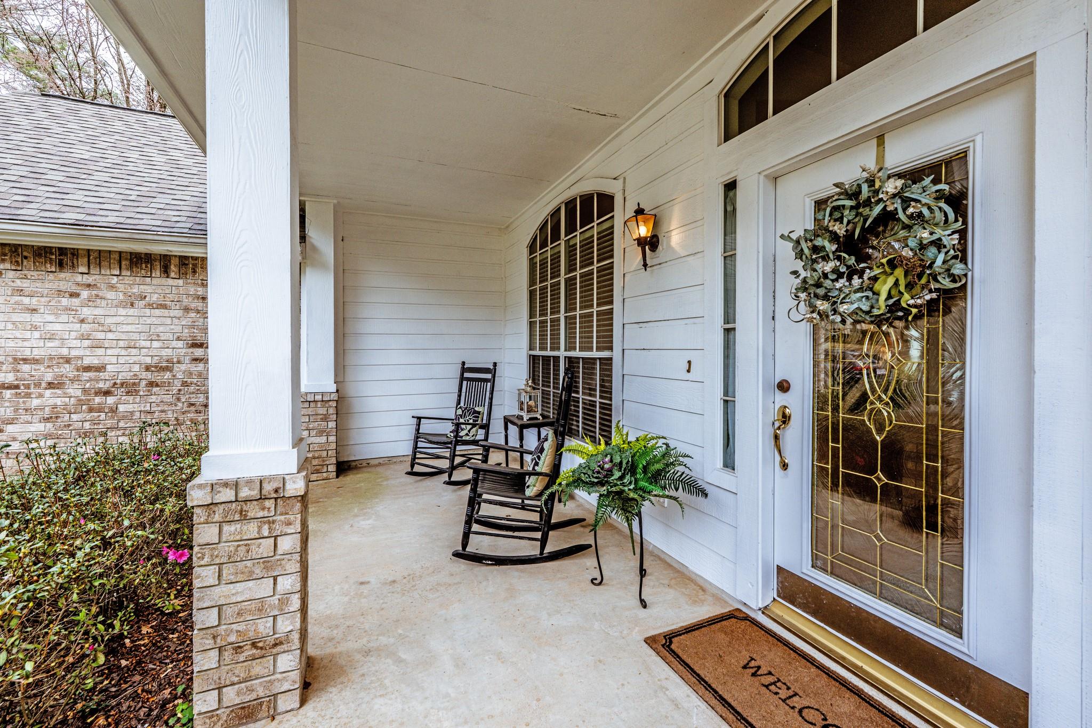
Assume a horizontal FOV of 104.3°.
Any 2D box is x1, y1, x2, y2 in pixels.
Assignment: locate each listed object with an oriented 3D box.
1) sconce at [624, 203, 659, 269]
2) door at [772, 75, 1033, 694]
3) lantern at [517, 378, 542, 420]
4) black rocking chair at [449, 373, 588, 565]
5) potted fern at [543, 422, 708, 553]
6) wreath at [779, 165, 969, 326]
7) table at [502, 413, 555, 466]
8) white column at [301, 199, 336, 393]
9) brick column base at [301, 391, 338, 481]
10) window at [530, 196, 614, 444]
[{"bbox_3d":[0.586,-0.776,2.591,0.190,0.410,0.140,-1,2,-22],"label":"sconce"},{"bbox_3d":[1.292,0.149,1.674,0.050,2.030,0.870,-1,2,-23],"label":"door"},{"bbox_3d":[-0.144,0.303,3.680,0.180,0.350,0.180,-1,2,-22],"label":"lantern"},{"bbox_3d":[-0.137,0.601,2.740,0.830,1.140,0.600,0,2,-1],"label":"black rocking chair"},{"bbox_3d":[0.417,0.634,2.220,0.640,0.580,0.720,-1,2,-22],"label":"potted fern"},{"bbox_3d":[1.216,-0.438,1.603,0.150,0.570,0.600,-1,2,-23],"label":"wreath"},{"bbox_3d":[-0.111,0.811,3.738,0.420,0.655,0.500,-1,2,-22],"label":"table"},{"bbox_3d":[-2.275,-0.684,4.278,0.270,1.910,0.270,-1,2,-22],"label":"white column"},{"bbox_3d":[-2.275,0.702,4.278,0.320,0.850,0.320,-1,2,-22],"label":"brick column base"},{"bbox_3d":[0.148,-0.472,3.991,0.080,2.060,1.870,-1,2,-22],"label":"window"}]

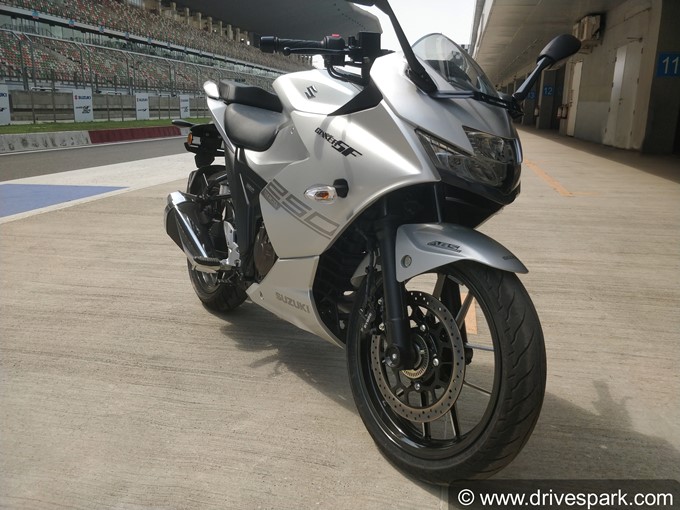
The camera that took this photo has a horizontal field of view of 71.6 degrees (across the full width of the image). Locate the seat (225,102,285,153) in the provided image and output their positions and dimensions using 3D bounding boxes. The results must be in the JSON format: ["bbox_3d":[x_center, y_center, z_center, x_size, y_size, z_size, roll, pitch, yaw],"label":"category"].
[{"bbox_3d":[-0.241,-0.463,1.751,0.280,0.170,0.420,-2,13,-36],"label":"seat"}]

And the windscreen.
[{"bbox_3d":[0.258,-0.429,1.067,0.250,0.150,0.180,-2,13,-36],"label":"windscreen"}]

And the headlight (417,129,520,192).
[{"bbox_3d":[0.308,-0.201,1.012,0.280,0.125,0.165,-2,13,-36],"label":"headlight"}]

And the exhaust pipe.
[{"bbox_3d":[-0.624,-0.079,1.957,0.140,0.170,0.460,-2,33,-36],"label":"exhaust pipe"}]

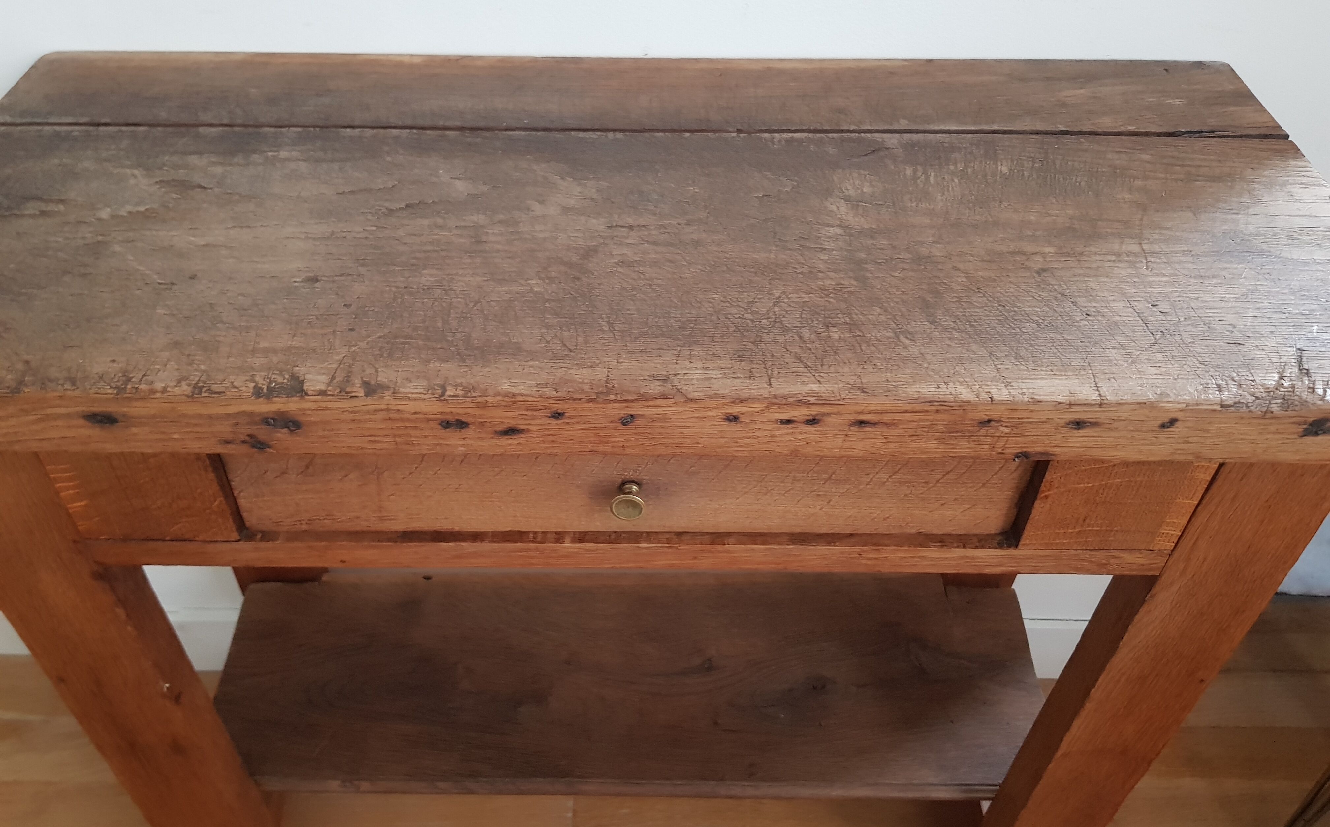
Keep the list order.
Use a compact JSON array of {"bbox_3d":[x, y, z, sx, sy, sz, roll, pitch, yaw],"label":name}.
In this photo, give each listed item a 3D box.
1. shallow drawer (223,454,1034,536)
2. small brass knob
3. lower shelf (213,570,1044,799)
[{"bbox_3d":[-0.019,-0.046,0.607,0.422,0.085,0.233,1,45,0],"label":"shallow drawer"},{"bbox_3d":[-0.019,0.044,0.521,0.018,0.019,0.016,1,45,0],"label":"small brass knob"},{"bbox_3d":[-0.031,0.236,0.938,0.750,0.025,0.242,1,45,0],"label":"lower shelf"}]

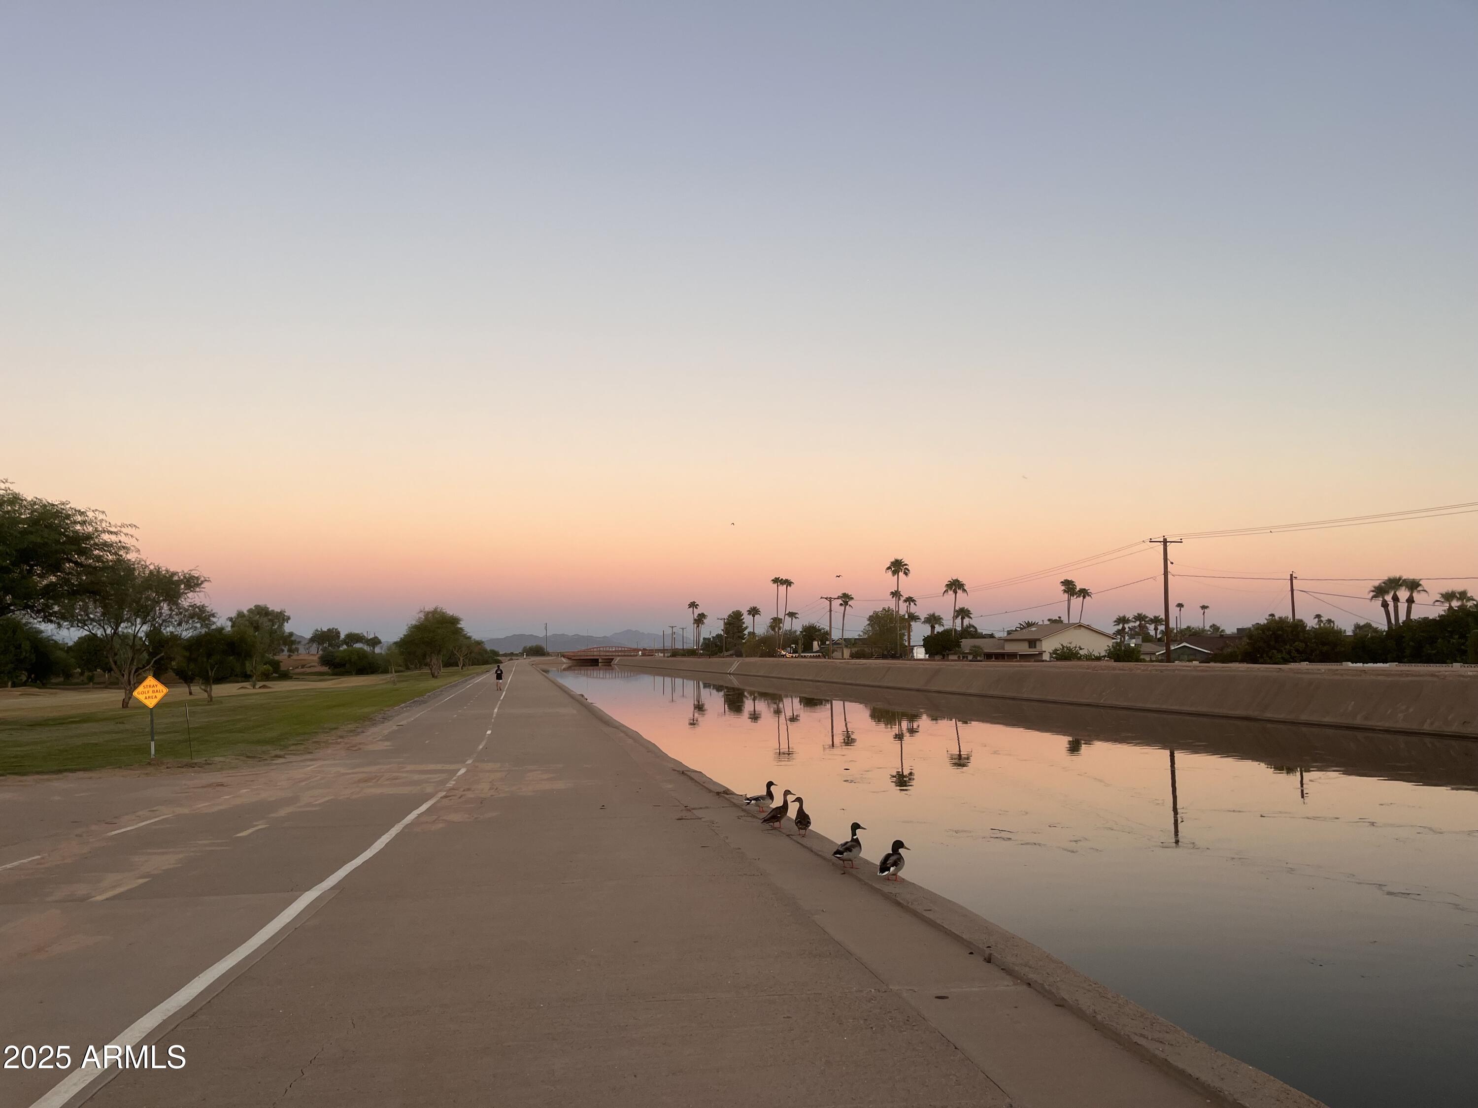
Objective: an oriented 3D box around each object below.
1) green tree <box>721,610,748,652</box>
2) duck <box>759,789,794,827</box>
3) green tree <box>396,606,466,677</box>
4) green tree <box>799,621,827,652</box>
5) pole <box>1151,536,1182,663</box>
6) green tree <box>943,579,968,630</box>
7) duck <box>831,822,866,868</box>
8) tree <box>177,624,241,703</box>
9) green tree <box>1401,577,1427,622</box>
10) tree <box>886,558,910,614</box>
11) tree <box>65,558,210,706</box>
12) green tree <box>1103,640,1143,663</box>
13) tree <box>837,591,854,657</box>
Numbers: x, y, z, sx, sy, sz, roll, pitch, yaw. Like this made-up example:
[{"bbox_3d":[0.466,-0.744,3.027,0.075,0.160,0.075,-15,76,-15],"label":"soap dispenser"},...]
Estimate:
[{"bbox_3d":[-0.905,20.964,290.000,7.000,12.500,7.000,0,-5,0],"label":"green tree"},{"bbox_3d":[0.356,2.412,10.570,0.360,0.370,0.160,3,-6,-33],"label":"duck"},{"bbox_3d":[-34.520,9.881,125.000,7.800,8.100,7.600,0,-5,0],"label":"green tree"},{"bbox_3d":[15.004,18.076,224.611,5.800,8.571,5.800,-1,-5,4],"label":"green tree"},{"bbox_3d":[27.412,3.513,70.579,2.450,9.281,0.350,1,-5,-12],"label":"pole"},{"bbox_3d":[29.449,9.031,151.000,3.400,11.000,3.400,0,-5,0],"label":"green tree"},{"bbox_3d":[0.949,2.490,9.500,0.400,0.390,0.180,4,-7,-40],"label":"duck"},{"bbox_3d":[-31.339,6.556,66.000,4.200,4.600,4.000,0,-5,0],"label":"tree"},{"bbox_3d":[64.472,6.831,105.584,2.300,9.180,2.300,-3,-6,31],"label":"green tree"},{"bbox_3d":[20.425,7.685,141.361,3.000,14.098,3.000,-1,-5,8],"label":"tree"},{"bbox_3d":[-30.260,3.961,56.000,7.600,7.600,7.200,0,-5,0],"label":"tree"},{"bbox_3d":[29.406,8.113,84.869,2.900,2.888,2.700,-2,-6,19],"label":"green tree"},{"bbox_3d":[16.110,11.488,167.487,2.600,11.315,2.600,-1,-5,5],"label":"tree"}]

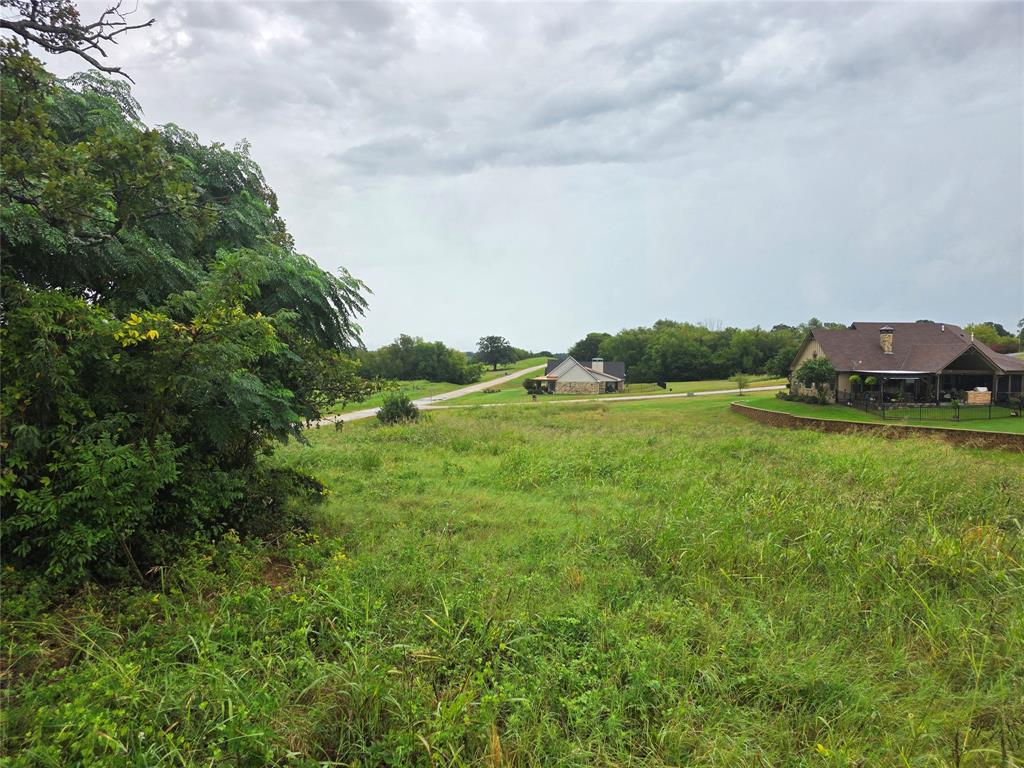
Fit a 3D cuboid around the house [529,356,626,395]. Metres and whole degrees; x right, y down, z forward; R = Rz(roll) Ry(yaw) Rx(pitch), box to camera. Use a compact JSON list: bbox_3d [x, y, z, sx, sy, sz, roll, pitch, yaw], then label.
[{"bbox_3d":[14.900,-2.000,149.000,20.500,7.800,20.000,0,1,9],"label":"house"}]

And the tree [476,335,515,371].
[{"bbox_3d":[-4.800,-9.600,210.000,12.400,11.100,12.000,0,1,0],"label":"tree"}]

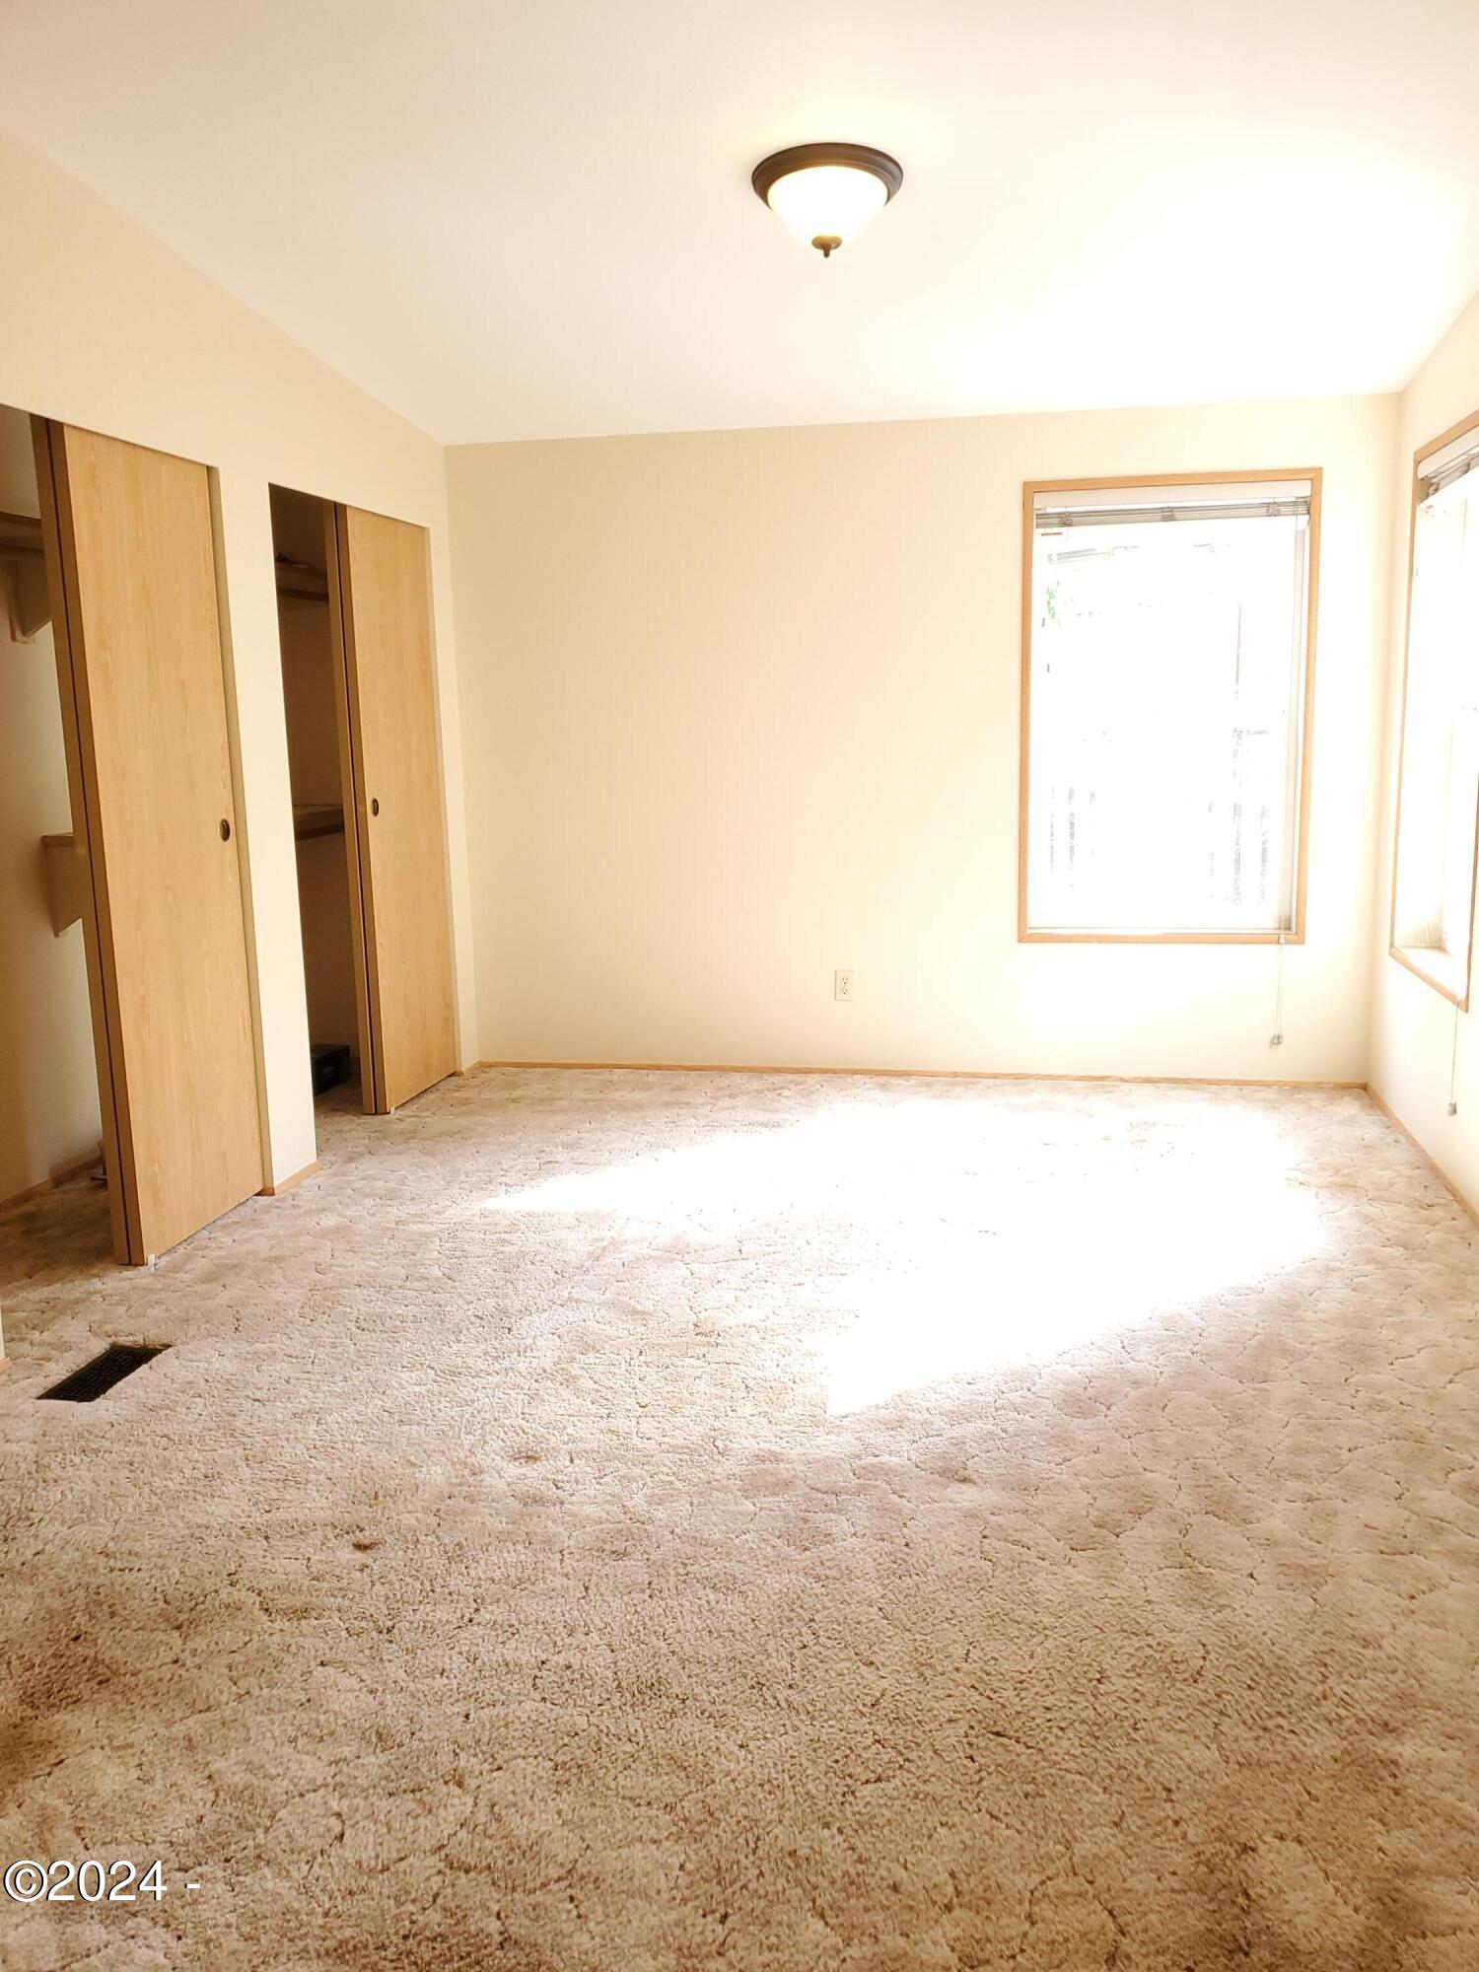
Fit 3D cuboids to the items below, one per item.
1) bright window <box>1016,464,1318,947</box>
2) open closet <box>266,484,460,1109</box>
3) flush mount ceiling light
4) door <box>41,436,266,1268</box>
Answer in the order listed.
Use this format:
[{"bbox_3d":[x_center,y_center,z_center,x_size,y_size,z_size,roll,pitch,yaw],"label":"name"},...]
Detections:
[{"bbox_3d":[1.477,-0.939,5.154,0.974,1.603,0.070,1,10,12],"label":"bright window"},{"bbox_3d":[-1.512,-0.545,5.034,0.620,2.035,1.137,1,10,11],"label":"open closet"},{"bbox_3d":[0.201,-1.756,3.391,0.344,0.170,0.344,1,4,12],"label":"flush mount ceiling light"},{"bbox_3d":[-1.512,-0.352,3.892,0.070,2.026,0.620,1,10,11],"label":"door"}]

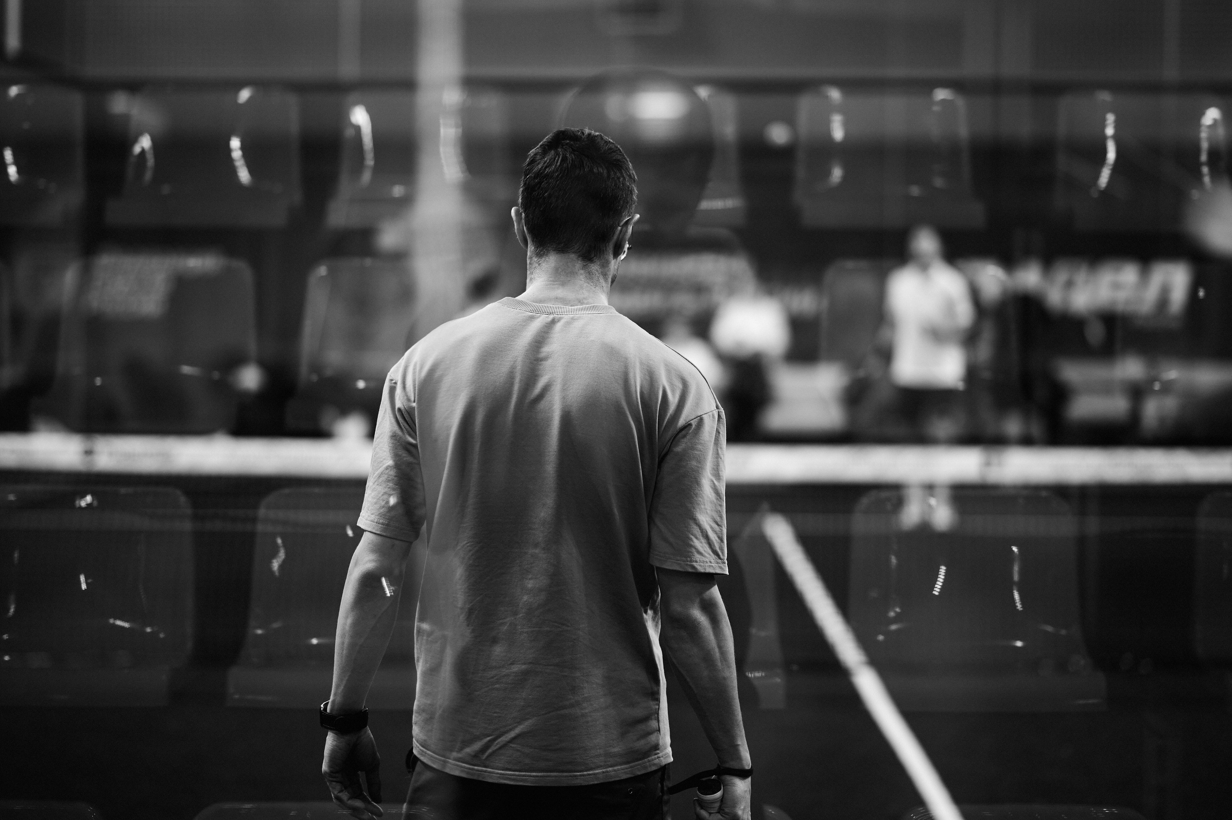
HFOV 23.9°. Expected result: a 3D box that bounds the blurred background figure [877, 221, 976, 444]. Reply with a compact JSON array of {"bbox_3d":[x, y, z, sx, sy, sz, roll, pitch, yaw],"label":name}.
[{"bbox_3d":[1.874,-0.194,17.500,0.570,1.790,0.400,1,3,7],"label":"blurred background figure"}]

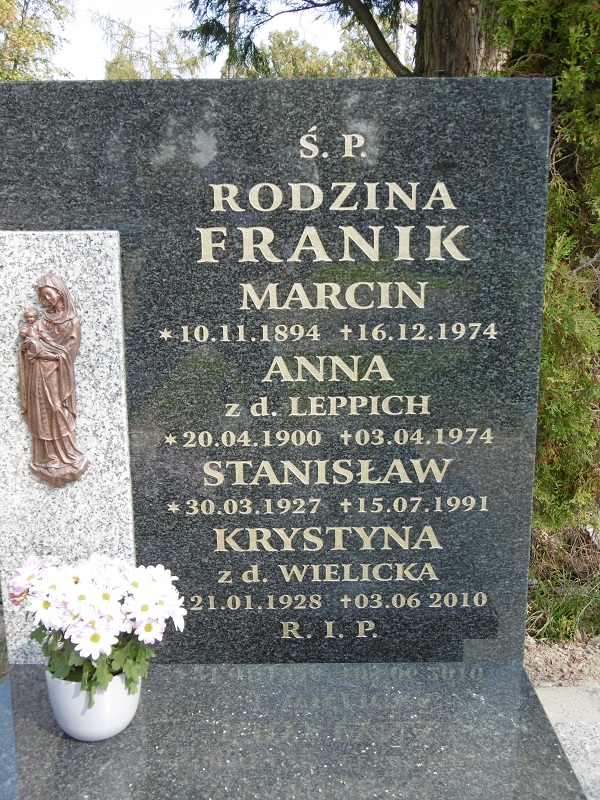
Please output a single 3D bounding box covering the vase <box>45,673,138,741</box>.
[{"bbox_3d":[-0.306,0.439,1.319,0.140,0.109,0.140,-1,12,0],"label":"vase"}]

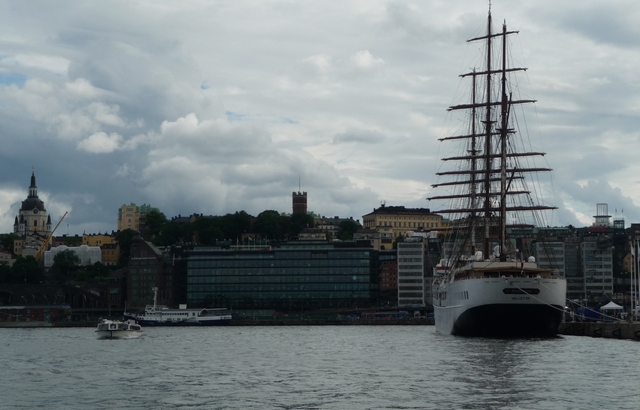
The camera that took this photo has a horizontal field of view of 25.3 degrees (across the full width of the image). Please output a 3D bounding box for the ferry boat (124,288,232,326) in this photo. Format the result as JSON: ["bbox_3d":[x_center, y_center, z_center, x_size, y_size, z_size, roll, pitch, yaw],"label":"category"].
[{"bbox_3d":[-69.925,50.463,705.000,53.000,19.200,9.200,0,-5,0],"label":"ferry boat"}]

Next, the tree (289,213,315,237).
[{"bbox_3d":[-12.216,13.734,940.000,17.000,16.500,16.000,0,-5,0],"label":"tree"}]

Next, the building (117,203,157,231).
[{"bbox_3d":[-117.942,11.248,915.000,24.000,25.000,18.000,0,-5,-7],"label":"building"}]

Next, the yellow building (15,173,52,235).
[{"bbox_3d":[-211.408,-1.835,1045.000,24.000,48.500,24.000,2,-5,-23],"label":"yellow building"}]

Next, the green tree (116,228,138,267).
[{"bbox_3d":[-113.585,24.782,840.000,13.000,23.000,13.000,0,-5,0],"label":"green tree"}]

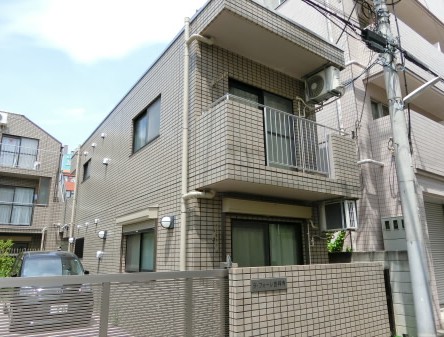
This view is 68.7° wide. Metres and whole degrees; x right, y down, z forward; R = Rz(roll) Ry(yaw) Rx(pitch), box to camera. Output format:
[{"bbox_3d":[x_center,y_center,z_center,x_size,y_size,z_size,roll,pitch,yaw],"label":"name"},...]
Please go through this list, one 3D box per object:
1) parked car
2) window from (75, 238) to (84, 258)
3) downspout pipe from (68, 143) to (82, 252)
[{"bbox_3d":[-4.605,3.023,8.430,1.660,1.630,3.950,9,-18,-34],"label":"parked car"},{"bbox_3d":[-4.814,2.724,11.080,0.120,0.660,1.100,9,-18,-34],"label":"window"},{"bbox_3d":[-5.674,1.851,12.335,0.090,5.650,0.090,9,-18,-34],"label":"downspout pipe"}]

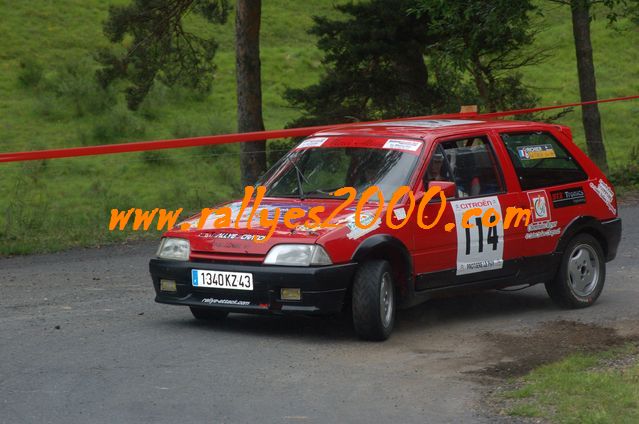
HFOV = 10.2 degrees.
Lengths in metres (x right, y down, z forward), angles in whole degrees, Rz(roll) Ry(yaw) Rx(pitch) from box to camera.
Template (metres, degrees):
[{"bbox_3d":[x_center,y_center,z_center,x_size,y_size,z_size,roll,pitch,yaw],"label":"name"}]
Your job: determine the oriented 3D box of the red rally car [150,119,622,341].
[{"bbox_3d":[0.488,0.045,24.402,1.590,1.350,3.530,3,6,39],"label":"red rally car"}]

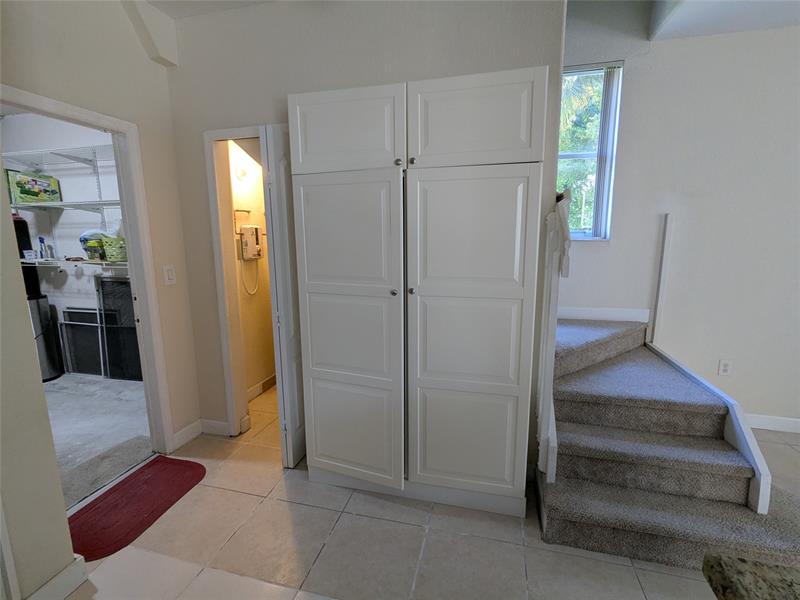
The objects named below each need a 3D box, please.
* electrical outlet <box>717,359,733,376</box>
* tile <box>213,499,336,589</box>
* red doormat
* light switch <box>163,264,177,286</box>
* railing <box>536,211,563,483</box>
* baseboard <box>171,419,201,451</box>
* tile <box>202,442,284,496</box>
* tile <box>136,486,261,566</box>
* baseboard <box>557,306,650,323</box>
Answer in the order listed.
[{"bbox_3d":[2.445,0.511,2.776,0.077,0.120,0.010,2,10,14],"label":"electrical outlet"},{"bbox_3d":[-0.582,1.153,1.790,0.453,0.010,0.453,2,10,14],"label":"tile"},{"bbox_3d":[-1.455,1.104,2.045,0.475,0.010,0.760,2,10,14],"label":"red doormat"},{"bbox_3d":[-1.508,-0.161,2.429,0.010,0.122,0.080,2,10,14],"label":"light switch"},{"bbox_3d":[0.783,0.245,1.907,0.080,1.360,0.270,2,10,14],"label":"railing"},{"bbox_3d":[-1.495,0.957,2.622,0.015,0.112,0.215,2,10,14],"label":"baseboard"},{"bbox_3d":[-0.914,1.065,2.336,0.453,0.010,0.453,2,10,14],"label":"tile"},{"bbox_3d":[-1.024,1.137,1.899,0.453,0.010,0.453,2,10,14],"label":"tile"},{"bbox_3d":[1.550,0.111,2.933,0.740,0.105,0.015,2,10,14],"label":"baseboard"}]

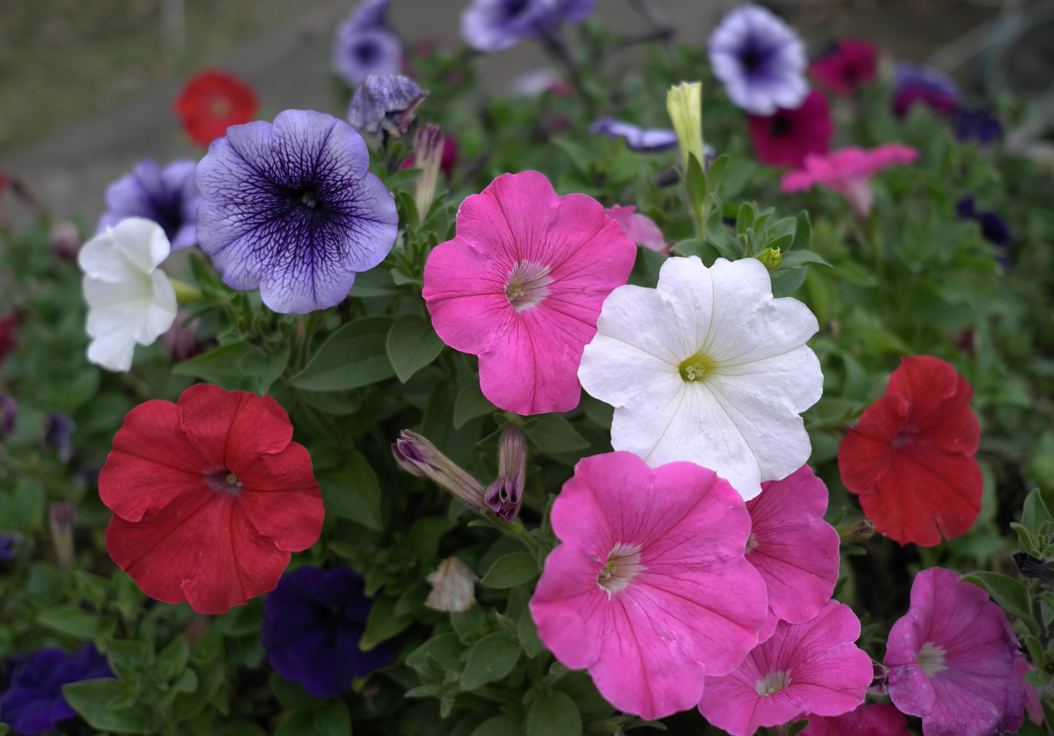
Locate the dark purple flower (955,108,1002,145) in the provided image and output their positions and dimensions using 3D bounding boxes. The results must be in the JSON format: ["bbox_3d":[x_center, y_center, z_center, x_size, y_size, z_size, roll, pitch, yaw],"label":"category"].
[{"bbox_3d":[0.316,-0.169,0.750,0.034,0.026,0.029,14,70,18],"label":"dark purple flower"}]

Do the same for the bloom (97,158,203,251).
[{"bbox_3d":[-0.214,-0.093,0.610,0.072,0.068,0.042,12,-10,17],"label":"bloom"}]

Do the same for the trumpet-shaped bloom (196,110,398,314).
[{"bbox_3d":[-0.085,-0.057,0.403,0.073,0.073,0.036,1,0,-5],"label":"trumpet-shaped bloom"}]

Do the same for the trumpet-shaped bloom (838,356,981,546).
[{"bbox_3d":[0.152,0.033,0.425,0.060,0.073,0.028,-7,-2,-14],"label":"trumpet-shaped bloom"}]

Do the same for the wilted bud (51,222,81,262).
[{"bbox_3d":[-0.310,-0.085,0.720,0.019,0.026,0.020,-3,29,-12],"label":"wilted bud"}]

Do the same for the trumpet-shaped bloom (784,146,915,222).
[{"bbox_3d":[0.187,-0.108,0.620,0.076,0.042,0.070,-14,2,-8],"label":"trumpet-shaped bloom"}]

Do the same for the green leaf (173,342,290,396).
[{"bbox_3d":[-0.122,0.000,0.445,0.049,0.011,0.027,-6,46,-21],"label":"green leaf"}]

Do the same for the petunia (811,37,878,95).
[{"bbox_3d":[0.301,-0.287,1.020,0.068,0.062,0.042,16,2,23],"label":"petunia"}]

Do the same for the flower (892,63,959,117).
[{"bbox_3d":[0.346,-0.241,0.930,0.058,0.048,0.040,3,-6,6],"label":"flower"}]

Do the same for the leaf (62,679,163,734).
[{"bbox_3d":[-0.174,0.142,0.450,0.041,0.010,0.022,-17,38,-13],"label":"leaf"}]

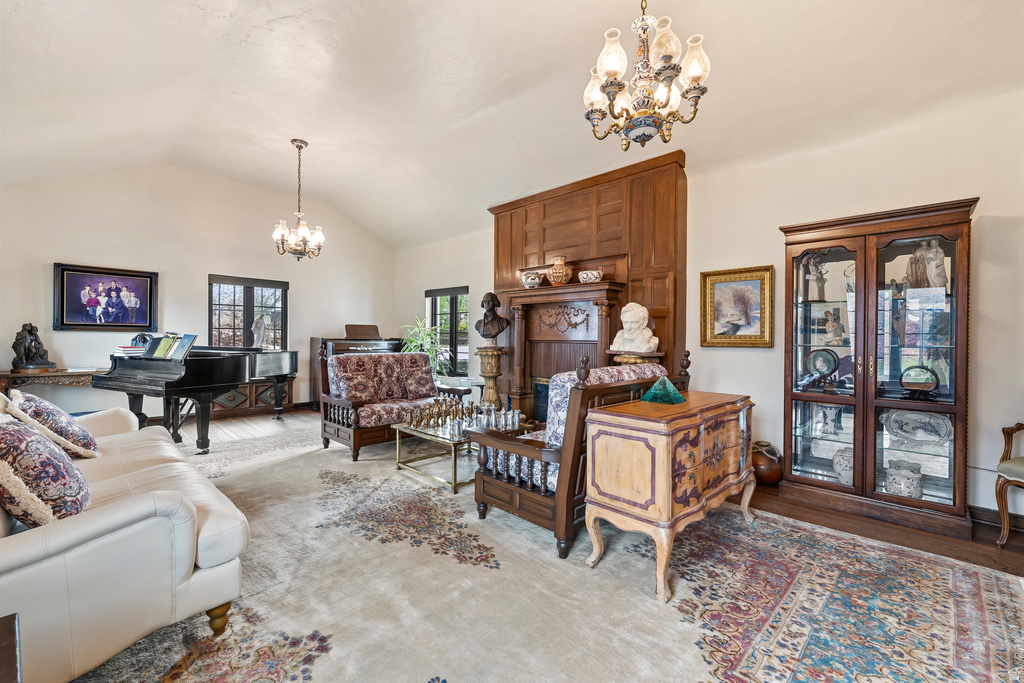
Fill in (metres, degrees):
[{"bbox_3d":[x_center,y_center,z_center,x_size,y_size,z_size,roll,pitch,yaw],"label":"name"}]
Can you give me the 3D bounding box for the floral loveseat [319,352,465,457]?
[{"bbox_3d":[-1.336,0.619,4.897,0.936,1.090,1.463,1,0,44],"label":"floral loveseat"}]

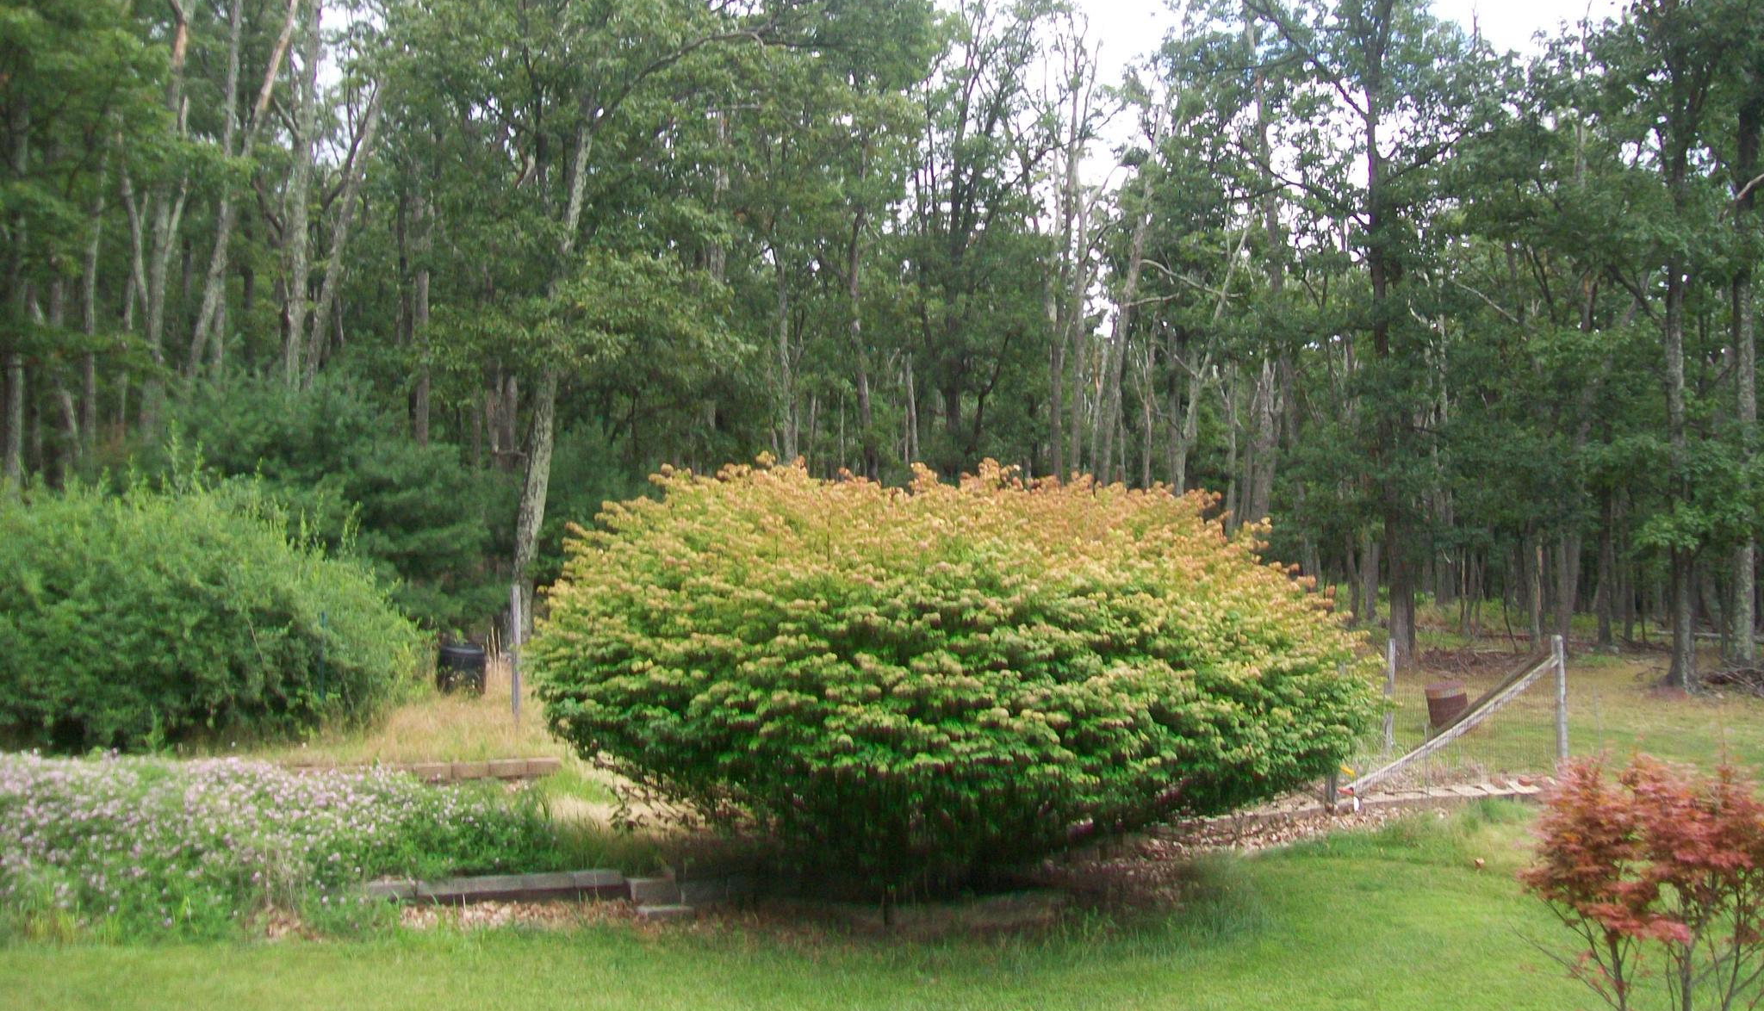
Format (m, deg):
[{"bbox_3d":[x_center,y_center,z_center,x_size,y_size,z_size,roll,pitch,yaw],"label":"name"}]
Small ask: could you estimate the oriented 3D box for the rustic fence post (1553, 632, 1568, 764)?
[{"bbox_3d":[7.494,2.227,19.110,0.122,1.672,0.122,0,0,0],"label":"rustic fence post"}]

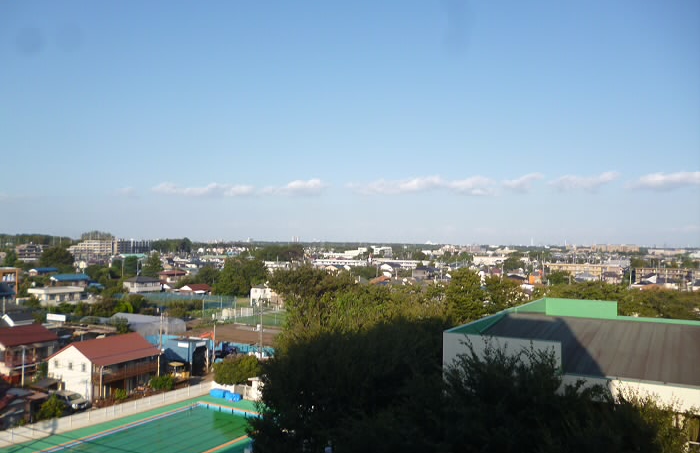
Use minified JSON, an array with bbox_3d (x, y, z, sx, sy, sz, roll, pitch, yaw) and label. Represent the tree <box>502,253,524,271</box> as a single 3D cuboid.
[{"bbox_3d":[122.726,26.042,425.000,16.000,13.500,14.000,-1,-2,16],"label":"tree"}]

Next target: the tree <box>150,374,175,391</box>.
[{"bbox_3d":[-25.633,21.359,77.405,3.000,2.000,2.200,1,-2,-24],"label":"tree"}]

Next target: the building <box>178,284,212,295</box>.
[{"bbox_3d":[-53.582,23.530,197.000,7.500,6.000,10.000,-1,-2,33],"label":"building"}]

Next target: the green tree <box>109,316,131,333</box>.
[{"bbox_3d":[-46.409,20.707,114.000,4.600,5.200,4.600,1,-2,-24],"label":"green tree"}]

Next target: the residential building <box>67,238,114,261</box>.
[{"bbox_3d":[-252.017,25.347,552.000,41.000,23.500,12.000,0,-2,3],"label":"residential building"}]

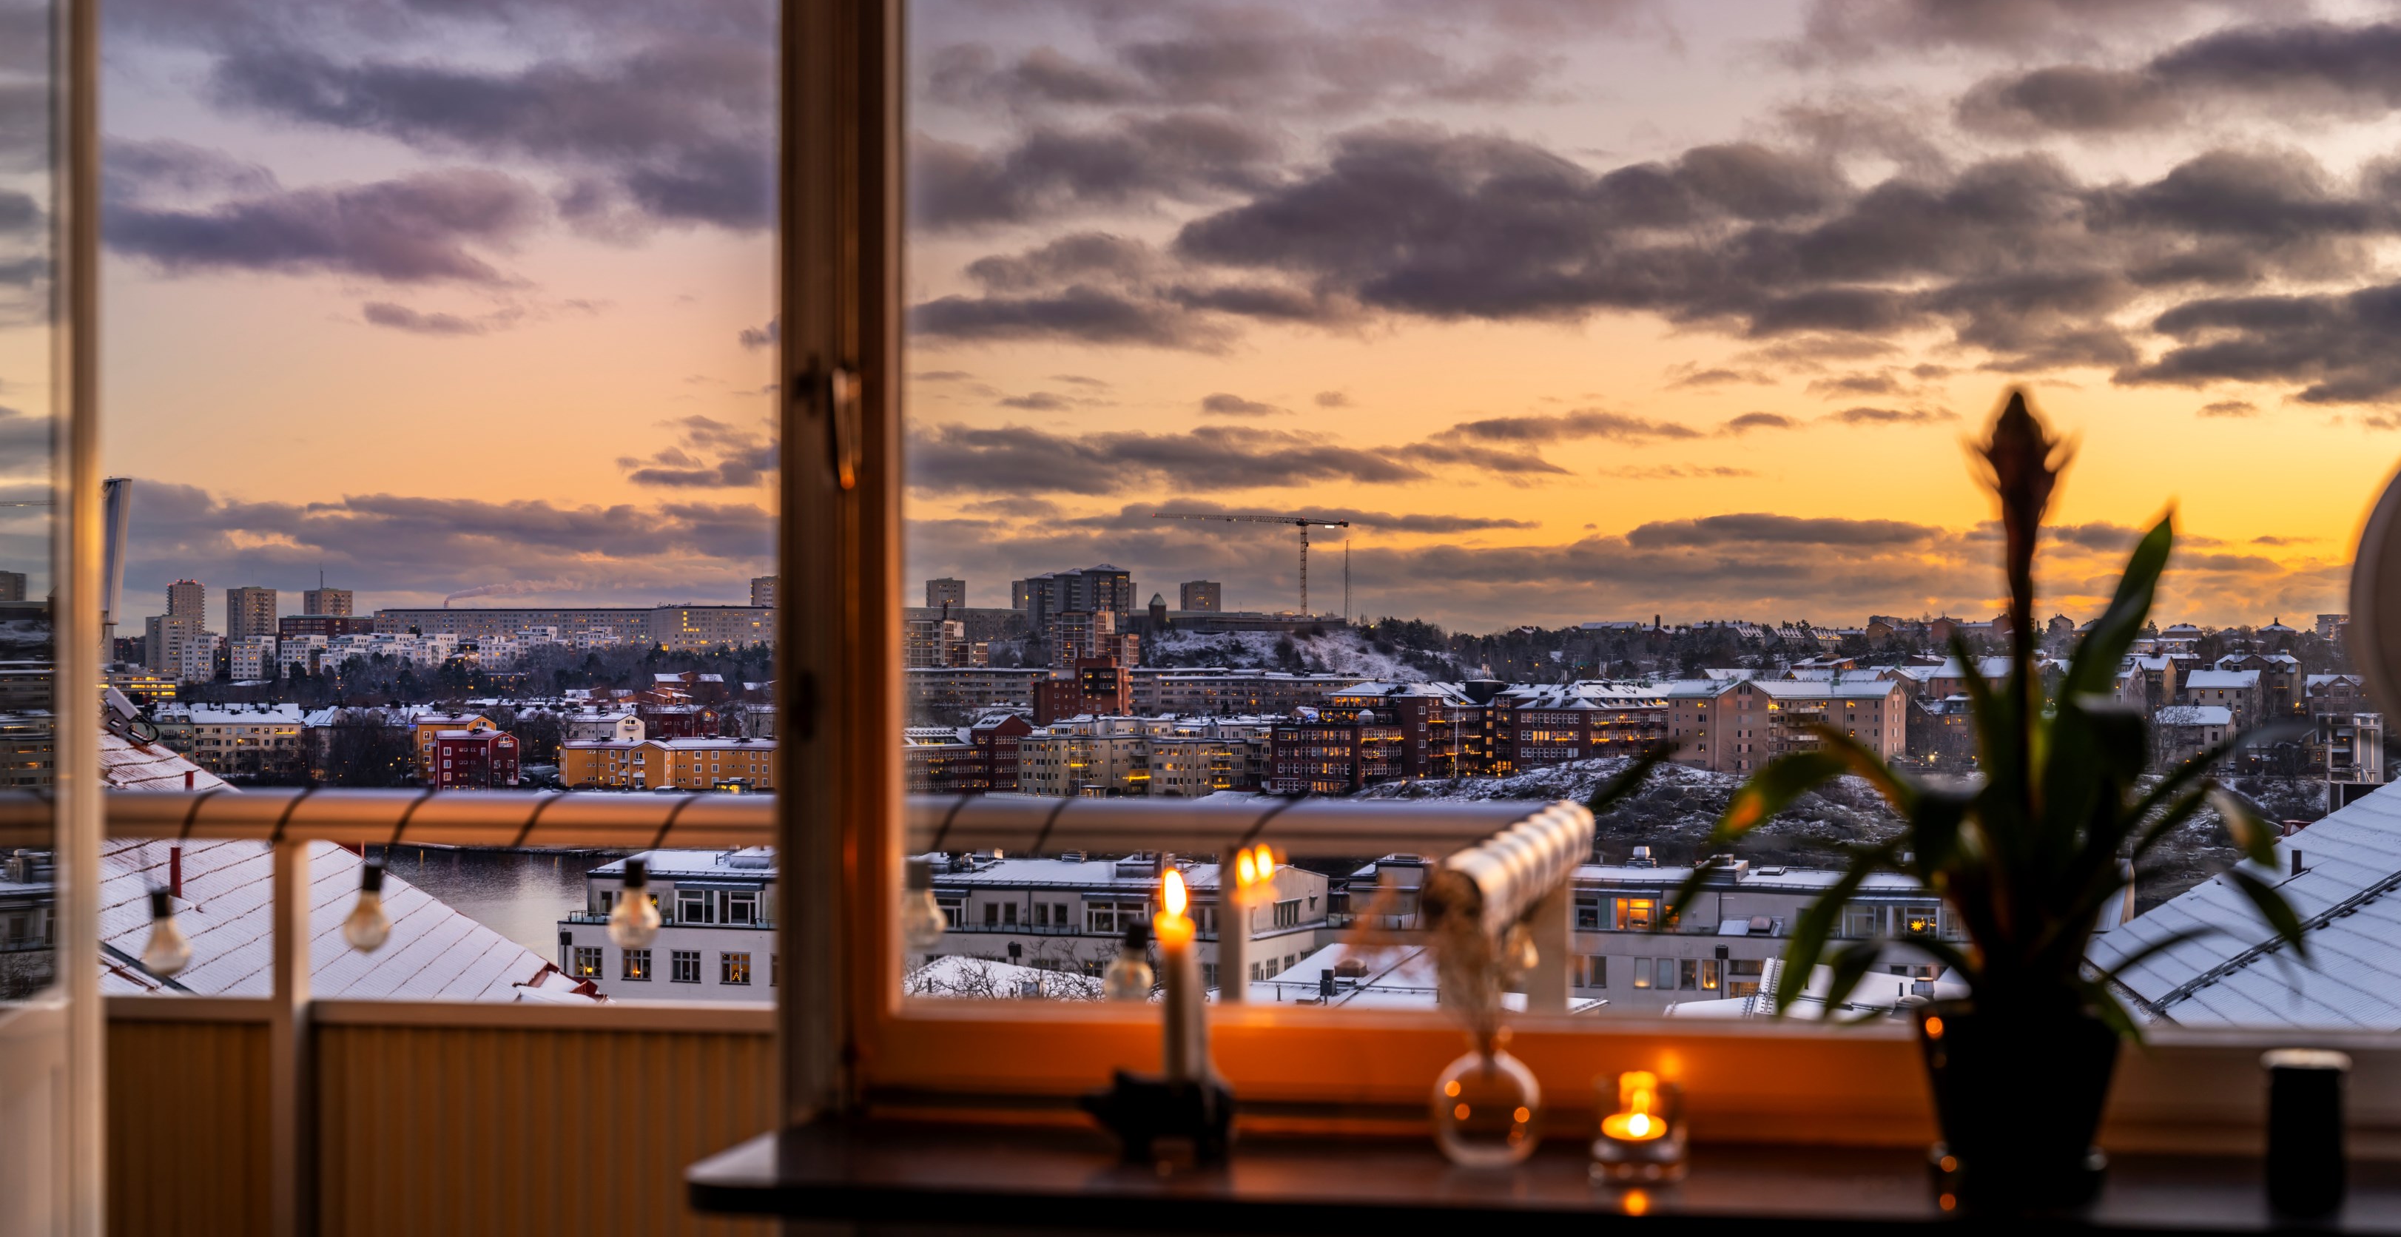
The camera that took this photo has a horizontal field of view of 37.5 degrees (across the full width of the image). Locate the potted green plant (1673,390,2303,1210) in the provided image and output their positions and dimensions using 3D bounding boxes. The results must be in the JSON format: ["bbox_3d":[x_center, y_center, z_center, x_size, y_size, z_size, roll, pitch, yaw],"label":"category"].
[{"bbox_3d":[0.497,0.115,2.220,0.390,0.515,0.370,0,0,10],"label":"potted green plant"}]

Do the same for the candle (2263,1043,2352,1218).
[{"bbox_3d":[0.686,0.319,2.190,0.050,0.104,0.050,0,0,10],"label":"candle"}]

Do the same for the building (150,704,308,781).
[{"bbox_3d":[-228.083,28.990,830.000,37.000,17.500,12.500,0,0,0],"label":"building"}]

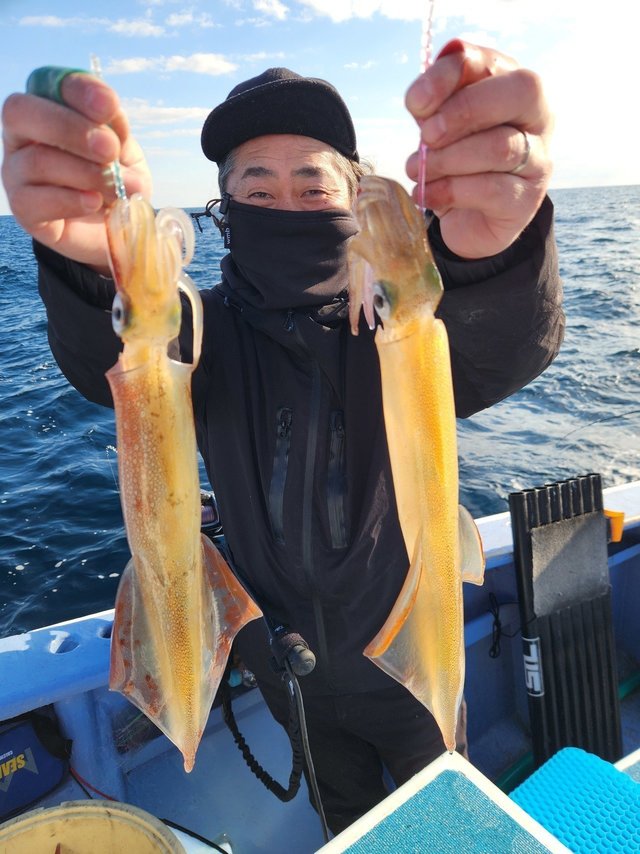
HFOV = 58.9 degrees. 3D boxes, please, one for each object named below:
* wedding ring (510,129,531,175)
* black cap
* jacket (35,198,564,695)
[{"bbox_3d":[0.096,-0.135,0.278,0.004,0.021,0.021,-12,18,-19],"label":"wedding ring"},{"bbox_3d":[-0.047,-0.397,0.725,0.175,0.130,0.255,-2,2,2],"label":"black cap"},{"bbox_3d":[-0.012,0.138,0.780,0.530,0.810,0.550,-2,22,1],"label":"jacket"}]

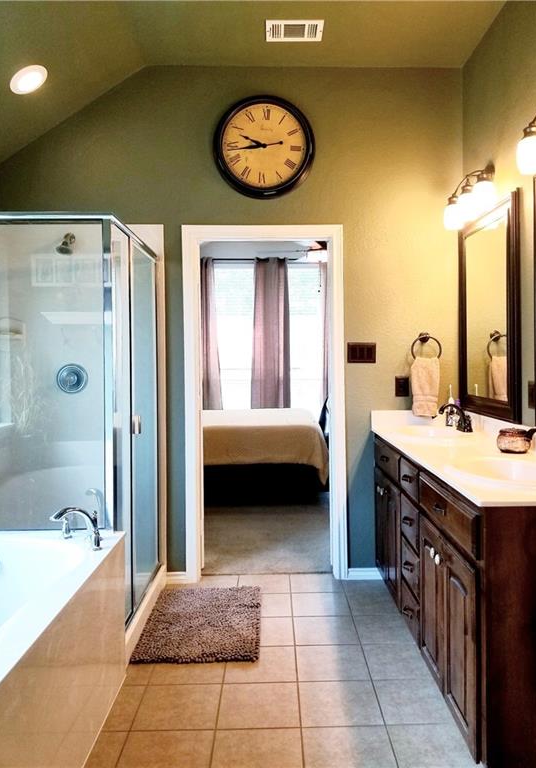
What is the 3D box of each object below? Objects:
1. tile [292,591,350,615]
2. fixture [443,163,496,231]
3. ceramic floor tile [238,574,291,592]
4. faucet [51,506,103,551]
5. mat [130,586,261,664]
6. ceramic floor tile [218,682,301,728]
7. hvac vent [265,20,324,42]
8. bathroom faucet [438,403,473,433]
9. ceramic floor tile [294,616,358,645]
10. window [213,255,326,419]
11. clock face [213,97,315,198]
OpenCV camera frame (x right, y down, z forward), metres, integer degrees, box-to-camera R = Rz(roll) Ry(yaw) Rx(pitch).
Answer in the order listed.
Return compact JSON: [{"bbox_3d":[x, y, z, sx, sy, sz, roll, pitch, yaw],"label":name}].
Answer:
[{"bbox_3d":[0.279,1.191,3.135,0.304,0.010,0.298,-1,2,0],"label":"tile"},{"bbox_3d":[1.064,-0.978,2.980,0.198,0.222,0.580,-1,3,0],"label":"fixture"},{"bbox_3d":[-0.022,1.193,3.427,0.303,0.010,0.295,-1,2,1],"label":"ceramic floor tile"},{"bbox_3d":[-0.750,0.555,2.255,0.220,0.150,0.287,-2,2,-42],"label":"faucet"},{"bbox_3d":[-0.328,1.200,2.926,0.571,0.030,0.763,-1,2,0],"label":"mat"},{"bbox_3d":[-0.033,1.232,2.212,0.303,0.010,0.303,-1,2,1],"label":"ceramic floor tile"},{"bbox_3d":[0.141,-1.833,2.997,0.295,0.015,0.200,-1,3,0],"label":"hvac vent"},{"bbox_3d":[1.037,0.190,3.147,0.165,0.148,0.160,-1,3,0],"label":"bathroom faucet"},{"bbox_3d":[0.278,1.209,2.819,0.303,0.010,0.303,-1,2,1],"label":"ceramic floor tile"},{"bbox_3d":[0.021,-0.532,7.187,1.460,2.000,0.100,-1,2,1],"label":"window"},{"bbox_3d":[-0.021,-1.363,3.340,0.587,0.587,0.065,-1,2,0],"label":"clock face"}]

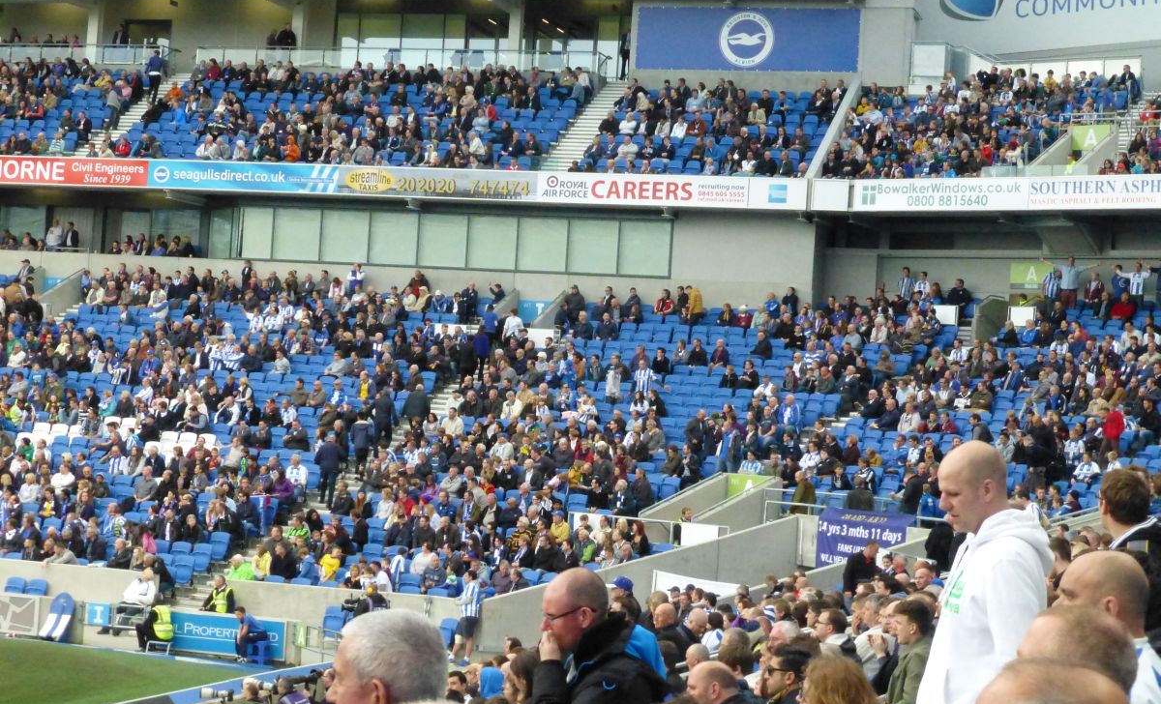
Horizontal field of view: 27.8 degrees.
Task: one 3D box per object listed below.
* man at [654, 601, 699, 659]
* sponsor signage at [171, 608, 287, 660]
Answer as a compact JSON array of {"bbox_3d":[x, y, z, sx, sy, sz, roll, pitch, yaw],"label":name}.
[{"bbox_3d":[0.595,2.974,21.779,0.720,1.300,0.520,4,-1,-3],"label":"man"},{"bbox_3d":[-7.022,5.467,45.442,2.892,0.706,0.050,3,-1,19],"label":"sponsor signage"}]

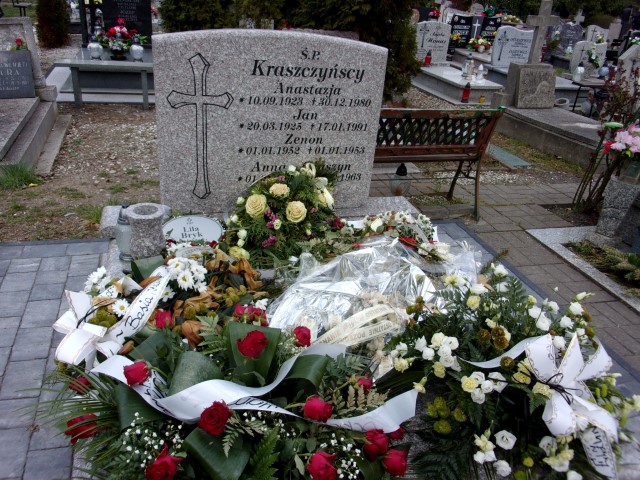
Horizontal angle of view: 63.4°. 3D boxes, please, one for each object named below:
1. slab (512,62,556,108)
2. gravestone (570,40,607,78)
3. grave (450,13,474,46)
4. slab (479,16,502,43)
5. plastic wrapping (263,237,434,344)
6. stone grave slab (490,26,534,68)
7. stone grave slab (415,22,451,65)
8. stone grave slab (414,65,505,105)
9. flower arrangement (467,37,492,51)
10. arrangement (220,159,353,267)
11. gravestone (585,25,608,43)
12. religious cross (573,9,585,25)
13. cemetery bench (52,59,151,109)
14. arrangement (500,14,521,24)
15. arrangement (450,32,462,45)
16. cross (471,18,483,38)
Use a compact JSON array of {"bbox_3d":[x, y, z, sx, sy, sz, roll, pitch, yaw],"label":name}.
[{"bbox_3d":[2.559,-1.840,6.205,0.540,0.470,0.320,-5,29,-16],"label":"slab"},{"bbox_3d":[4.872,-3.275,9.394,0.650,0.640,0.160,-5,29,-16],"label":"gravestone"},{"bbox_3d":[2.933,-4.287,10.618,0.500,0.720,0.120,-5,29,-16],"label":"grave"},{"bbox_3d":[3.689,-4.468,11.200,0.410,0.600,0.120,-4,28,-17],"label":"slab"},{"bbox_3d":[0.108,0.200,2.304,0.600,0.220,0.540,-5,29,-16],"label":"plastic wrapping"},{"bbox_3d":[3.421,-3.430,9.200,0.720,0.720,0.120,-4,28,-17],"label":"stone grave slab"},{"bbox_3d":[2.008,-3.510,9.200,0.630,0.760,0.120,-4,28,-17],"label":"stone grave slab"},{"bbox_3d":[2.206,-2.631,8.781,0.840,0.270,1.880,-4,28,-17],"label":"stone grave slab"},{"bbox_3d":[3.190,-3.945,10.419,0.460,0.300,0.350,-5,29,-16],"label":"flower arrangement"},{"bbox_3d":[-0.187,-0.162,2.717,0.600,0.420,0.420,-5,29,-16],"label":"arrangement"},{"bbox_3d":[6.185,-4.514,11.539,0.580,0.600,0.150,-5,29,-16],"label":"gravestone"},{"bbox_3d":[5.711,-4.938,11.438,0.280,0.320,0.080,-5,29,-16],"label":"religious cross"},{"bbox_3d":[-2.054,-1.532,5.100,1.020,0.420,0.340,-4,28,-17],"label":"cemetery bench"},{"bbox_3d":[4.870,-5.622,13.200,0.440,0.240,0.320,-4,28,-17],"label":"arrangement"},{"bbox_3d":[2.874,-4.242,10.900,0.230,0.240,0.210,-4,28,-17],"label":"arrangement"},{"bbox_3d":[3.371,-4.549,11.150,0.160,0.400,0.050,-4,28,-17],"label":"cross"}]

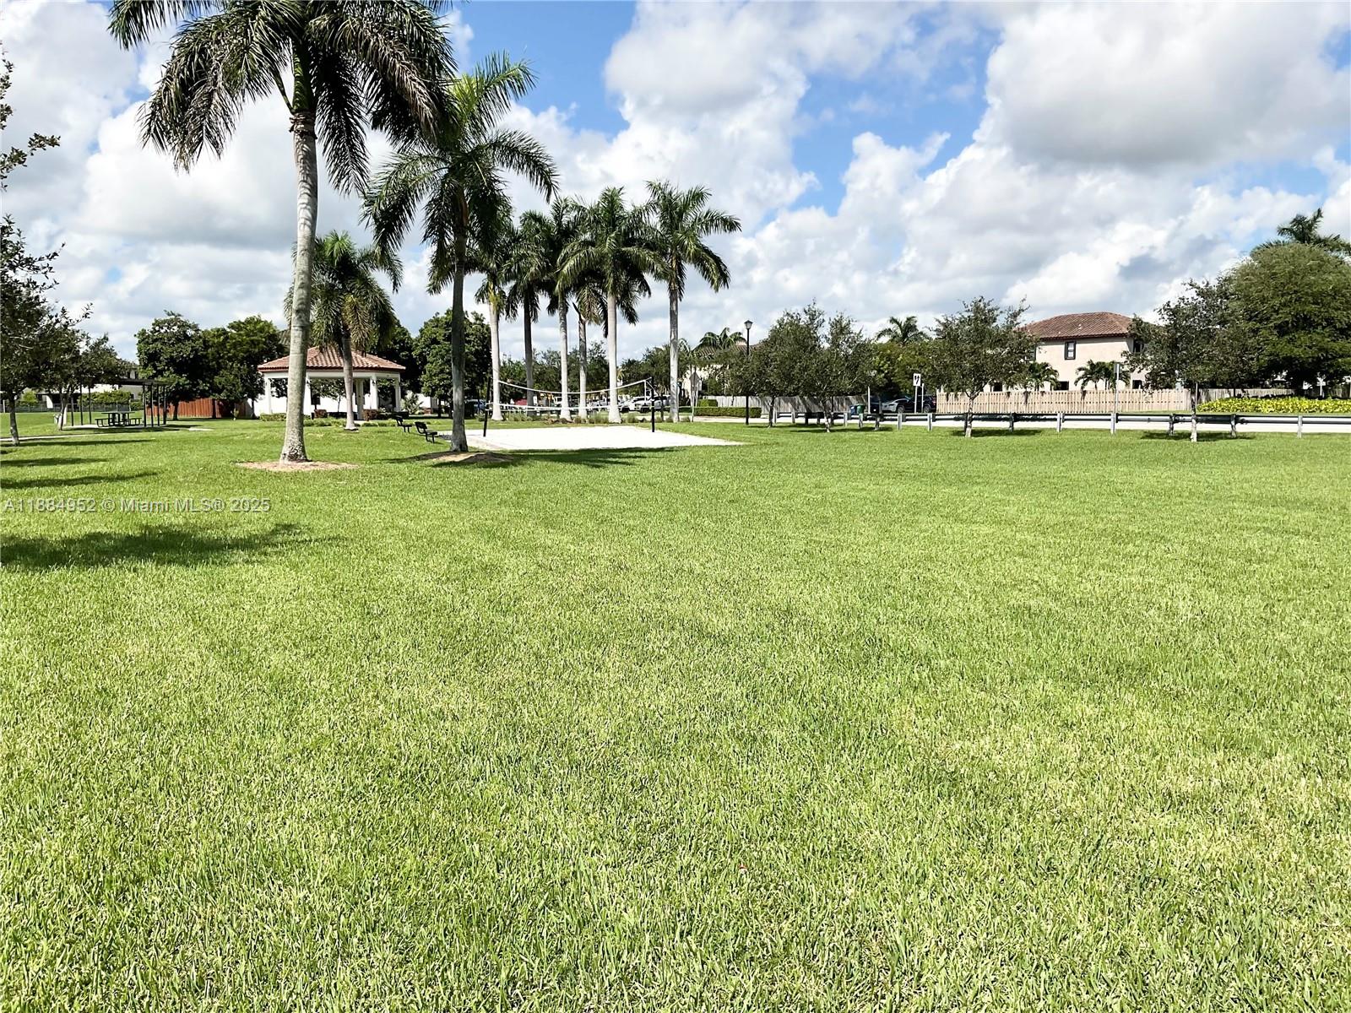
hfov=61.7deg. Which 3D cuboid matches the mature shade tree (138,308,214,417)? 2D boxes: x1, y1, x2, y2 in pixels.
[{"bbox_3d":[-39.352,-11.103,89.345,6.127,8.602,6.127,0,6,0],"label":"mature shade tree"}]

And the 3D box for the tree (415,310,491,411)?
[{"bbox_3d":[-17.060,-10.943,86.903,5.754,8.084,5.754,0,6,0],"label":"tree"}]

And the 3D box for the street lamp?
[{"bbox_3d":[4.010,-7.435,62.766,0.427,5.785,0.427,0,6,0],"label":"street lamp"}]

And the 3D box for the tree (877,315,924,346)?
[{"bbox_3d":[22.041,-14.040,111.164,5.222,9.646,5.222,0,6,0],"label":"tree"}]

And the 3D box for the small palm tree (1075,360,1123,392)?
[{"bbox_3d":[35.753,-10.122,95.469,4.297,4.560,4.297,0,6,0],"label":"small palm tree"}]

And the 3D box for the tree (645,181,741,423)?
[{"bbox_3d":[0.974,-12.090,67.404,5.657,14.151,5.657,0,6,0],"label":"tree"}]

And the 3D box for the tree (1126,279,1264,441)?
[{"bbox_3d":[18.271,-5.110,39.781,4.786,5.614,4.786,0,6,0],"label":"tree"}]

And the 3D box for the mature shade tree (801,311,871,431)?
[{"bbox_3d":[7.038,-5.909,49.811,3.066,5.260,3.066,0,6,0],"label":"mature shade tree"}]

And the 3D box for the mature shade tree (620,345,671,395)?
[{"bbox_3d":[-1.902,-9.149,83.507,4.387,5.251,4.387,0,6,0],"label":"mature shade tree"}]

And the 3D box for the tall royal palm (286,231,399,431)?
[{"bbox_3d":[-15.619,-8.213,53.254,5.264,9.177,5.264,0,6,0],"label":"tall royal palm"}]

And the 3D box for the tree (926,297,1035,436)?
[{"bbox_3d":[12.141,-5.570,45.127,4.293,5.494,4.293,0,6,0],"label":"tree"}]

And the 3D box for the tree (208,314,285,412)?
[{"bbox_3d":[-34.852,-11.327,92.338,6.591,8.336,6.591,0,6,0],"label":"tree"}]

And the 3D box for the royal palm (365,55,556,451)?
[{"bbox_3d":[-6.516,-7.729,34.917,5.992,12.039,5.992,0,6,0],"label":"royal palm"}]

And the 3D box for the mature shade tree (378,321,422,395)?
[{"bbox_3d":[-22.777,-11.159,91.646,4.957,7.595,4.957,0,6,0],"label":"mature shade tree"}]

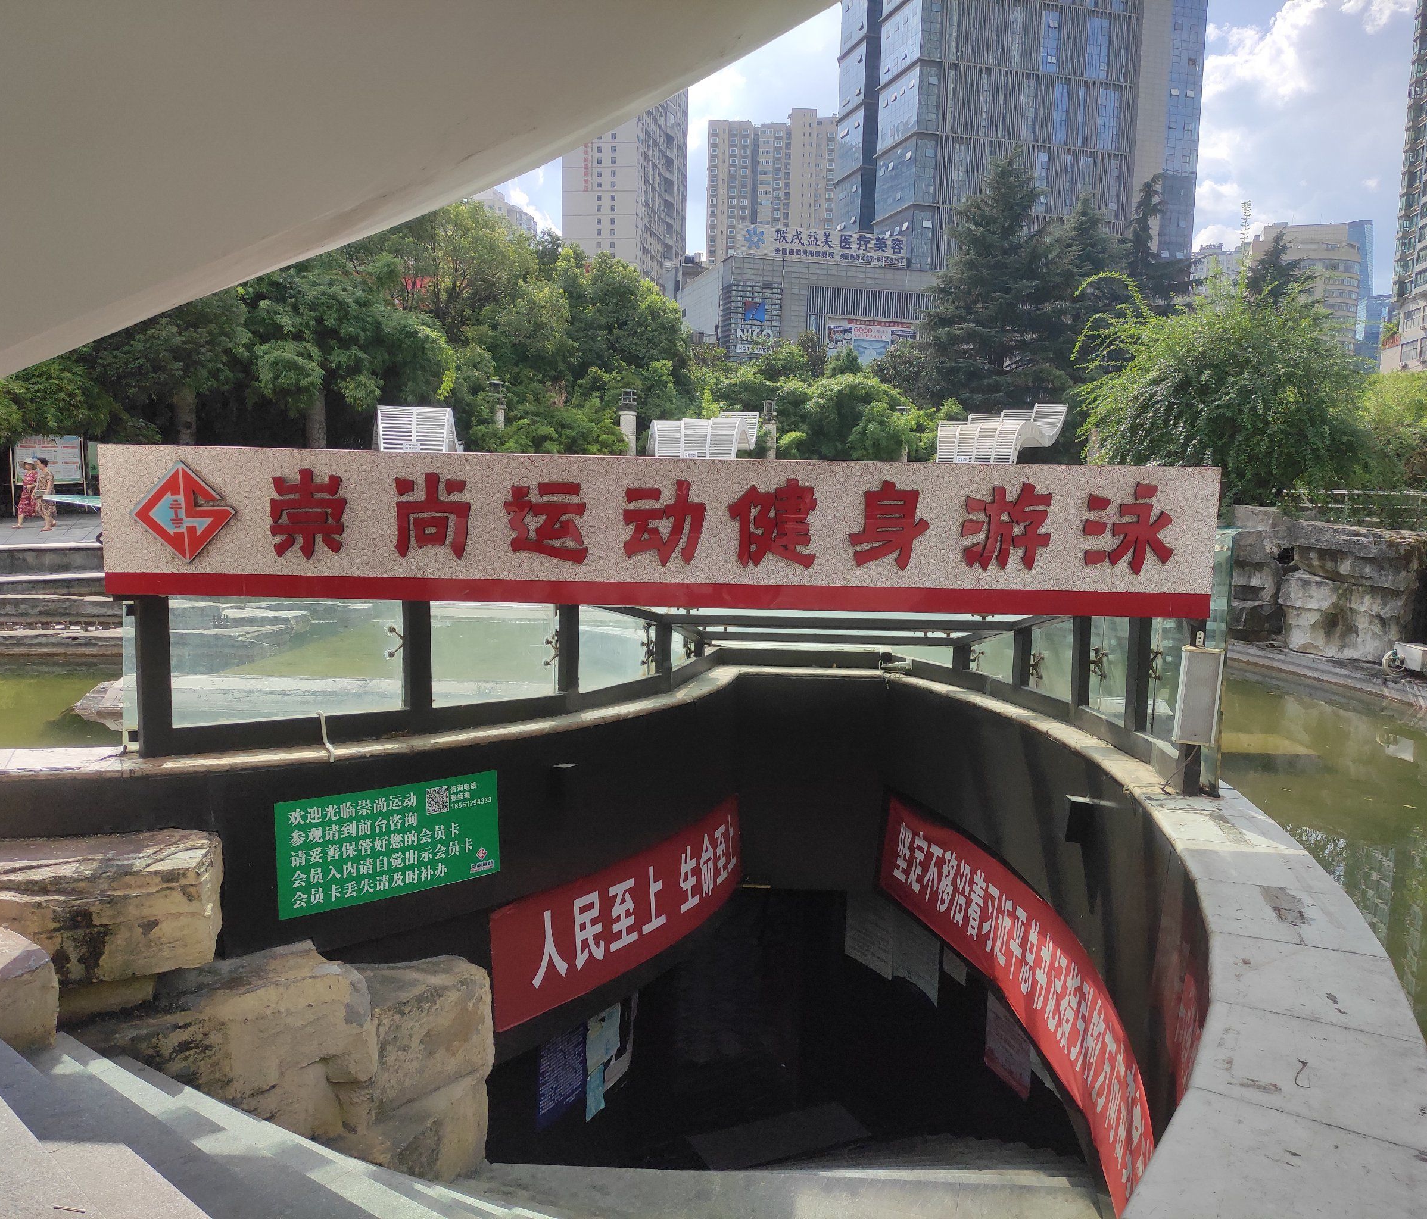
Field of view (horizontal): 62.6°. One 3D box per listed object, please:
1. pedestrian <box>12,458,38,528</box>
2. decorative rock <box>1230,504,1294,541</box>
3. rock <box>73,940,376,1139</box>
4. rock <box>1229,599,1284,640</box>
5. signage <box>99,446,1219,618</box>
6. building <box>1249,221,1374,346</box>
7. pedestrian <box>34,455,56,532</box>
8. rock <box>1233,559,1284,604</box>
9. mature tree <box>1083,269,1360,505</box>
[{"bbox_3d":[-15.488,-2.612,26.400,0.550,1.580,0.500,-5,9,-41],"label":"pedestrian"},{"bbox_3d":[6.953,-1.104,14.900,0.850,0.440,0.750,6,8,37],"label":"decorative rock"},{"bbox_3d":[-2.194,2.033,5.522,1.320,0.620,0.650,0,7,-9],"label":"rock"},{"bbox_3d":[6.718,0.126,14.600,0.750,0.480,0.650,6,8,37],"label":"rock"},{"bbox_3d":[-0.285,-0.371,5.615,5.270,0.710,0.140,1,6,1],"label":"signage"},{"bbox_3d":[159.239,-67.383,315.763,26.000,71.779,22.000,3,7,15],"label":"building"},{"bbox_3d":[-13.836,-2.391,24.300,0.430,1.560,0.430,-2,7,-20],"label":"pedestrian"},{"bbox_3d":[6.780,-0.358,14.700,0.700,0.540,0.650,6,8,37],"label":"rock"},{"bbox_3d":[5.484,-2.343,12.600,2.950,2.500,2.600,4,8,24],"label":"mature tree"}]

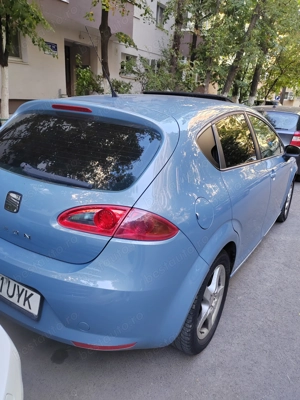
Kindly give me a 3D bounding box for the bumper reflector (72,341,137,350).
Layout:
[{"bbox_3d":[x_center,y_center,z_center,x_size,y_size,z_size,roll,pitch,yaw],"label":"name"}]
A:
[{"bbox_3d":[-0.205,0.647,1.399,0.280,0.037,0.055,4,18,2],"label":"bumper reflector"}]

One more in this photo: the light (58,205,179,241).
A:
[{"bbox_3d":[-0.144,0.075,1.325,0.520,0.137,0.130,6,18,7],"label":"light"}]

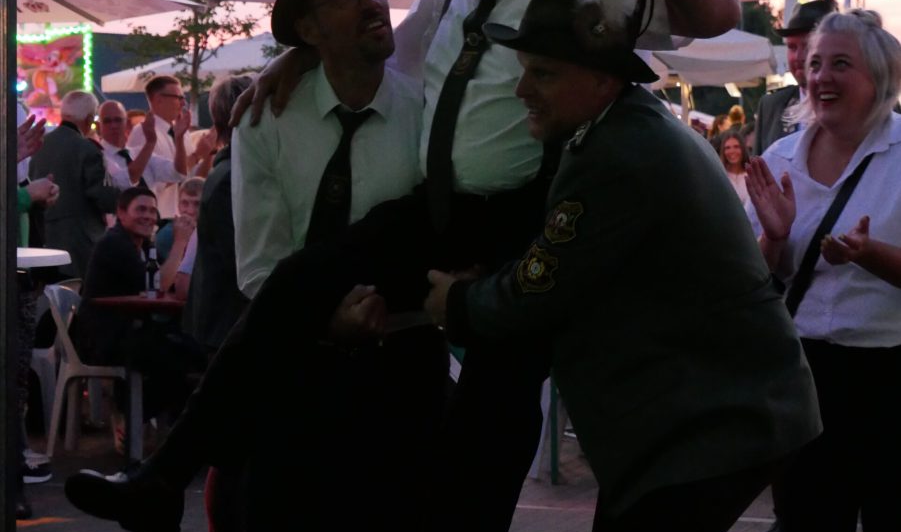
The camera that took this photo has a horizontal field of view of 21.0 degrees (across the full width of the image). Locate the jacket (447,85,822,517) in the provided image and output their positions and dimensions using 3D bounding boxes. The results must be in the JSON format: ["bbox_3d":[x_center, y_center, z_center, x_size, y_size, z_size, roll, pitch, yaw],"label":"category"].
[{"bbox_3d":[0.318,0.083,4.620,0.600,0.760,0.560,-16,2,-6],"label":"jacket"}]

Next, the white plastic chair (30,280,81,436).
[{"bbox_3d":[-2.030,0.461,12.500,0.460,0.820,0.520,0,2,18],"label":"white plastic chair"}]

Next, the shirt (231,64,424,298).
[{"bbox_3d":[-0.202,-0.142,4.760,0.500,0.550,0.330,5,2,-3],"label":"shirt"}]

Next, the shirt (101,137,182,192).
[{"bbox_3d":[-1.665,-0.396,12.400,0.500,0.560,0.330,-2,2,-29],"label":"shirt"}]

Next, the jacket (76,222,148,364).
[{"bbox_3d":[-1.586,0.133,11.700,0.370,0.670,0.460,10,5,30],"label":"jacket"}]

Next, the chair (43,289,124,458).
[{"bbox_3d":[-1.610,0.488,11.700,0.520,0.820,0.460,0,2,21],"label":"chair"}]

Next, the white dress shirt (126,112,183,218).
[{"bbox_3d":[-1.526,-0.516,12.600,0.330,0.570,0.460,0,2,22],"label":"white dress shirt"}]

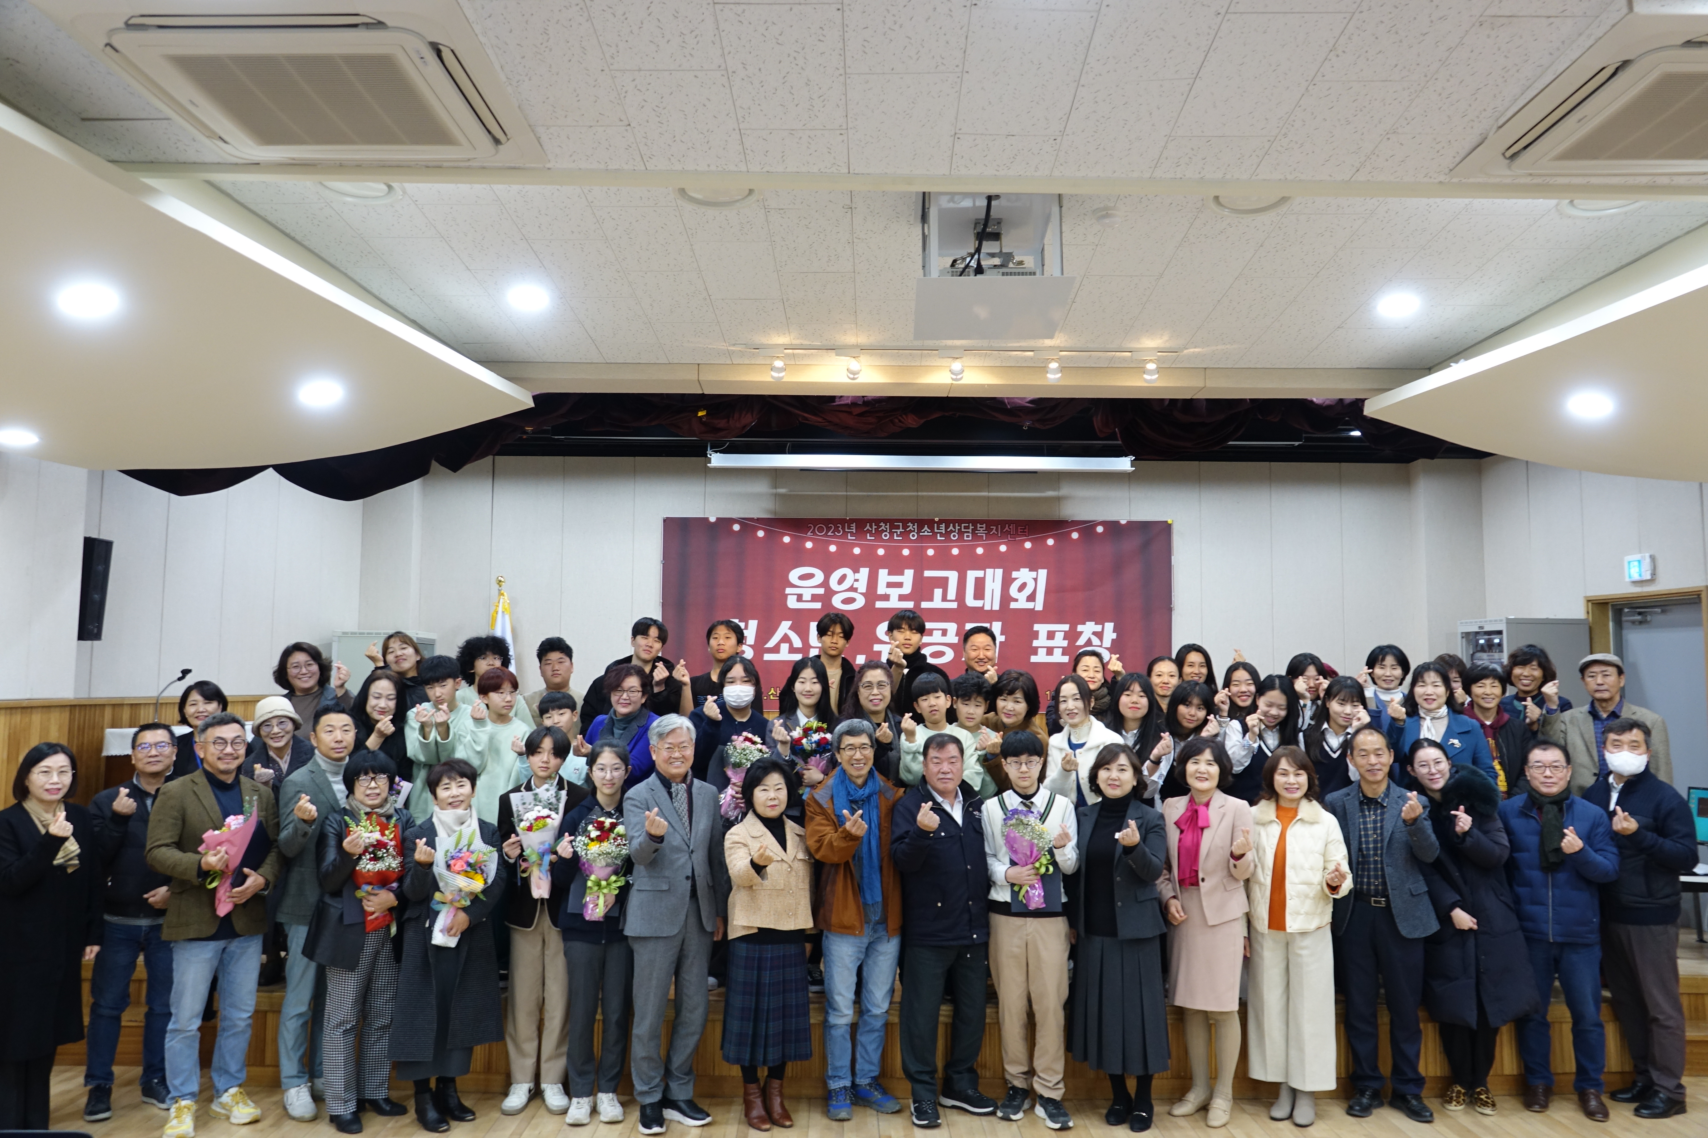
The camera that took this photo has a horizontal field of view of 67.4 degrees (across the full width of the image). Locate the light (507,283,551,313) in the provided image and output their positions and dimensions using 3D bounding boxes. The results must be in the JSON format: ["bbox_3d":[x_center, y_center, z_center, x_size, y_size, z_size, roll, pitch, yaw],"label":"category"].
[{"bbox_3d":[-1.354,-1.124,5.326,0.170,0.050,0.170,0,-5,1],"label":"light"}]

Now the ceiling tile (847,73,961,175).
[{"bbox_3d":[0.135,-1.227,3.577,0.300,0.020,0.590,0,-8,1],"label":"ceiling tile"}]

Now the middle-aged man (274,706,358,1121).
[{"bbox_3d":[-2.429,1.515,5.822,0.500,1.770,0.350,3,-6,-27],"label":"middle-aged man"}]

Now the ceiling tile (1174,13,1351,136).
[{"bbox_3d":[1.028,-1.261,3.290,0.300,0.018,0.600,1,-9,1],"label":"ceiling tile"}]

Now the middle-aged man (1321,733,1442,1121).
[{"bbox_3d":[2.359,1.572,5.755,0.500,1.720,0.380,-1,-5,15],"label":"middle-aged man"}]

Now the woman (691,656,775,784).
[{"bbox_3d":[-0.603,1.225,6.260,0.440,1.600,0.360,1,-5,-6],"label":"woman"}]

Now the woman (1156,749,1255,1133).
[{"bbox_3d":[1.561,1.572,5.680,0.440,1.628,0.340,-1,-5,15],"label":"woman"}]

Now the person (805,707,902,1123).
[{"bbox_3d":[0.003,1.549,5.790,0.450,1.730,0.420,1,-5,-4],"label":"person"}]

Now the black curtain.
[{"bbox_3d":[-0.199,-0.630,6.575,6.868,0.595,0.320,0,-5,-1],"label":"black curtain"}]

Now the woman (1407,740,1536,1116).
[{"bbox_3d":[2.809,1.598,5.838,0.500,1.613,0.380,-2,-5,23],"label":"woman"}]

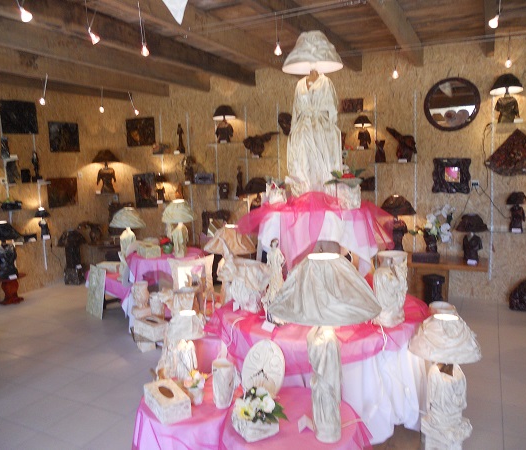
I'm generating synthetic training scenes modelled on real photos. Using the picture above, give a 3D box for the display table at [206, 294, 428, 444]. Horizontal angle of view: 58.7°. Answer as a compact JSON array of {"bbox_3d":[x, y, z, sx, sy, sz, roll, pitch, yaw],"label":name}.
[{"bbox_3d":[0.386,0.856,3.278,1.392,0.630,1.392,2,8,26],"label":"display table"}]

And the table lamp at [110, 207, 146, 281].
[{"bbox_3d":[-1.515,0.207,5.232,0.387,0.806,0.387,-4,8,-17],"label":"table lamp"}]

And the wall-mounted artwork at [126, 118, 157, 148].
[{"bbox_3d":[-1.765,-1.343,6.775,0.500,0.390,0.030,1,8,26],"label":"wall-mounted artwork"}]

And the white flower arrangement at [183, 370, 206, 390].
[{"bbox_3d":[-0.328,0.748,2.250,0.103,0.090,0.095,-3,7,-9],"label":"white flower arrangement"}]

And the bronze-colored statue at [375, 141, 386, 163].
[{"bbox_3d":[1.311,-0.818,5.209,0.115,0.240,0.095,1,8,26],"label":"bronze-colored statue"}]

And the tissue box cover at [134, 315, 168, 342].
[{"bbox_3d":[-0.710,0.663,3.000,0.218,0.085,0.118,6,11,44],"label":"tissue box cover"}]

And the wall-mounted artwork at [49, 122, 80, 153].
[{"bbox_3d":[-2.746,-1.212,6.494,0.030,0.395,0.500,1,8,26],"label":"wall-mounted artwork"}]

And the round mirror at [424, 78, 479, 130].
[{"bbox_3d":[1.999,-1.274,4.931,0.555,0.550,0.040,1,8,26],"label":"round mirror"}]

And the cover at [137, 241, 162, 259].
[{"bbox_3d":[-1.169,0.269,4.892,0.150,0.098,0.294,-6,8,-26],"label":"cover"}]

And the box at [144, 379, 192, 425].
[{"bbox_3d":[-0.434,0.799,2.130,0.128,0.079,0.235,-6,9,-31],"label":"box"}]

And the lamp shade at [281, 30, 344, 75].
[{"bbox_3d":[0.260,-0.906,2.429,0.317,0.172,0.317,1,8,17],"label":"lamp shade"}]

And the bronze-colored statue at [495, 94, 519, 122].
[{"bbox_3d":[2.410,-1.141,4.613,0.230,0.265,0.150,2,9,26],"label":"bronze-colored statue"}]

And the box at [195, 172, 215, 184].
[{"bbox_3d":[-0.776,-0.618,6.266,0.250,0.143,0.120,2,9,26],"label":"box"}]

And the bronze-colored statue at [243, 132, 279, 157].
[{"bbox_3d":[-0.019,-1.037,6.030,0.490,0.290,0.180,2,8,26],"label":"bronze-colored statue"}]

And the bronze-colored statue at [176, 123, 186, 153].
[{"bbox_3d":[-1.112,-1.166,6.346,0.095,0.400,0.090,2,9,26],"label":"bronze-colored statue"}]

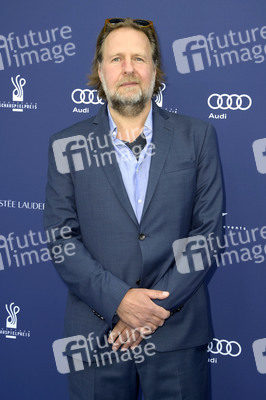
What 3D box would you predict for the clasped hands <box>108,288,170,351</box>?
[{"bbox_3d":[0.018,0.331,2.090,0.168,0.165,0.100,2,4,-3],"label":"clasped hands"}]

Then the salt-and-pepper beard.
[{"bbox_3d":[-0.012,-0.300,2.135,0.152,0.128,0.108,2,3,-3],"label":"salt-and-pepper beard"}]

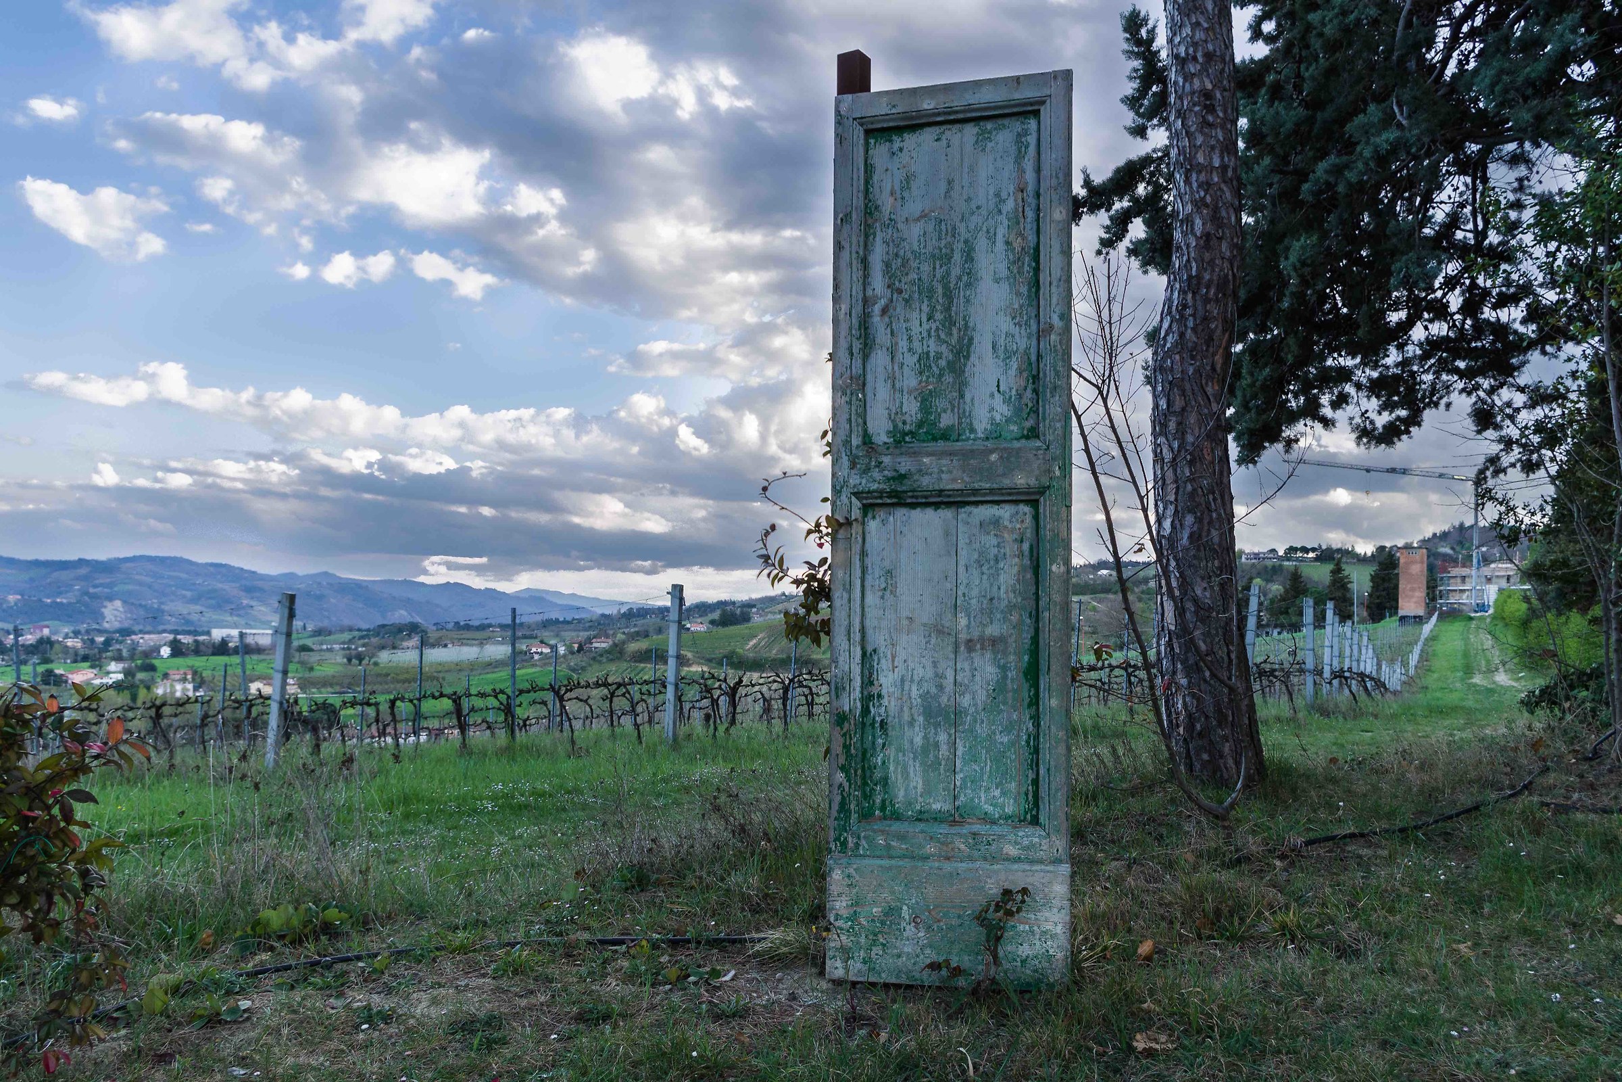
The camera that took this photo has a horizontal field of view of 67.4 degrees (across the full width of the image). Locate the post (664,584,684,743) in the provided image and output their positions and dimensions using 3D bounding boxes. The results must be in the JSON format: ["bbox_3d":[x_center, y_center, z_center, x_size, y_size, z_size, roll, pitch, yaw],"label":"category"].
[{"bbox_3d":[-1.714,1.543,15.300,0.115,1.990,0.115,2,-2,16],"label":"post"}]

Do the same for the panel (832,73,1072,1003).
[{"bbox_3d":[0.391,-0.045,3.424,0.671,2.523,0.050,0,-3,13],"label":"panel"}]

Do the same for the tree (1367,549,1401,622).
[{"bbox_3d":[85.040,6.566,180.000,5.600,11.200,5.600,1,-2,0],"label":"tree"}]

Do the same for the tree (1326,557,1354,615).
[{"bbox_3d":[76.115,6.840,175.000,4.000,9.000,4.000,1,-2,0],"label":"tree"}]

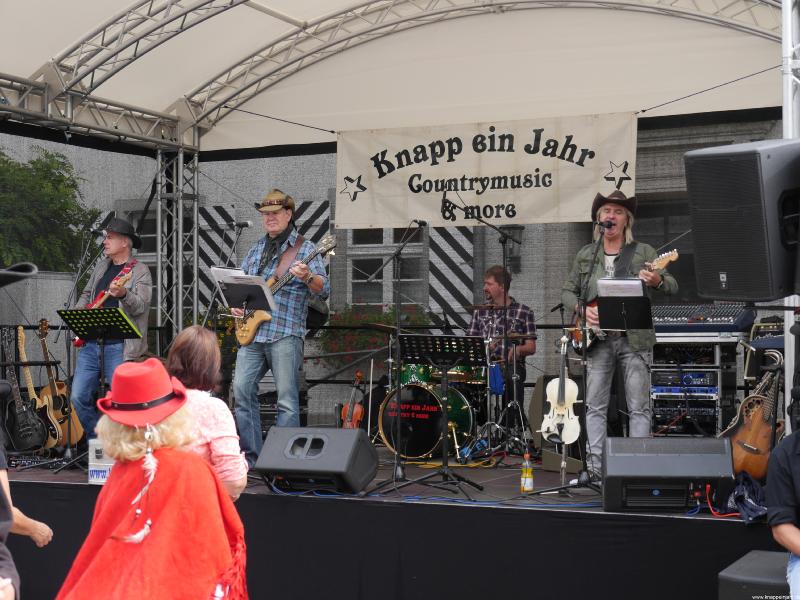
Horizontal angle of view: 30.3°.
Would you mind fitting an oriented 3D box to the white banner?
[{"bbox_3d":[0.673,-1.072,12.560,2.800,0.880,0.040,-1,-2,28],"label":"white banner"}]

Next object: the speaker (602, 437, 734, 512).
[{"bbox_3d":[1.403,0.917,7.860,0.670,0.360,0.520,0,-1,4],"label":"speaker"}]

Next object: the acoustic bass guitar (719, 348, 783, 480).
[{"bbox_3d":[2.270,0.620,9.200,0.130,1.030,0.400,24,-16,-37],"label":"acoustic bass guitar"}]

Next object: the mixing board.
[{"bbox_3d":[2.070,0.126,10.270,0.780,0.200,0.500,-1,-2,28],"label":"mixing board"}]

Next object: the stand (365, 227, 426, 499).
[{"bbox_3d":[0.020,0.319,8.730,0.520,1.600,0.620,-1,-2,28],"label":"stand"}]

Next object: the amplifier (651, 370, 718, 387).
[{"bbox_3d":[2.040,0.540,10.280,0.483,0.090,0.380,-1,-2,28],"label":"amplifier"}]

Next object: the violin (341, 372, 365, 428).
[{"bbox_3d":[-0.334,0.770,10.400,0.210,0.590,0.090,-1,-22,28],"label":"violin"}]

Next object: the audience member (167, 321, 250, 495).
[{"bbox_3d":[-0.794,0.926,5.800,0.480,1.660,0.330,0,-2,9],"label":"audience member"}]

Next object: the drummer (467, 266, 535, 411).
[{"bbox_3d":[0.730,0.472,10.800,0.600,1.400,0.720,-1,-2,18],"label":"drummer"}]

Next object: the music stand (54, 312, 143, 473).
[{"bbox_3d":[-2.020,0.609,10.030,0.500,1.120,0.470,-2,-2,42],"label":"music stand"}]

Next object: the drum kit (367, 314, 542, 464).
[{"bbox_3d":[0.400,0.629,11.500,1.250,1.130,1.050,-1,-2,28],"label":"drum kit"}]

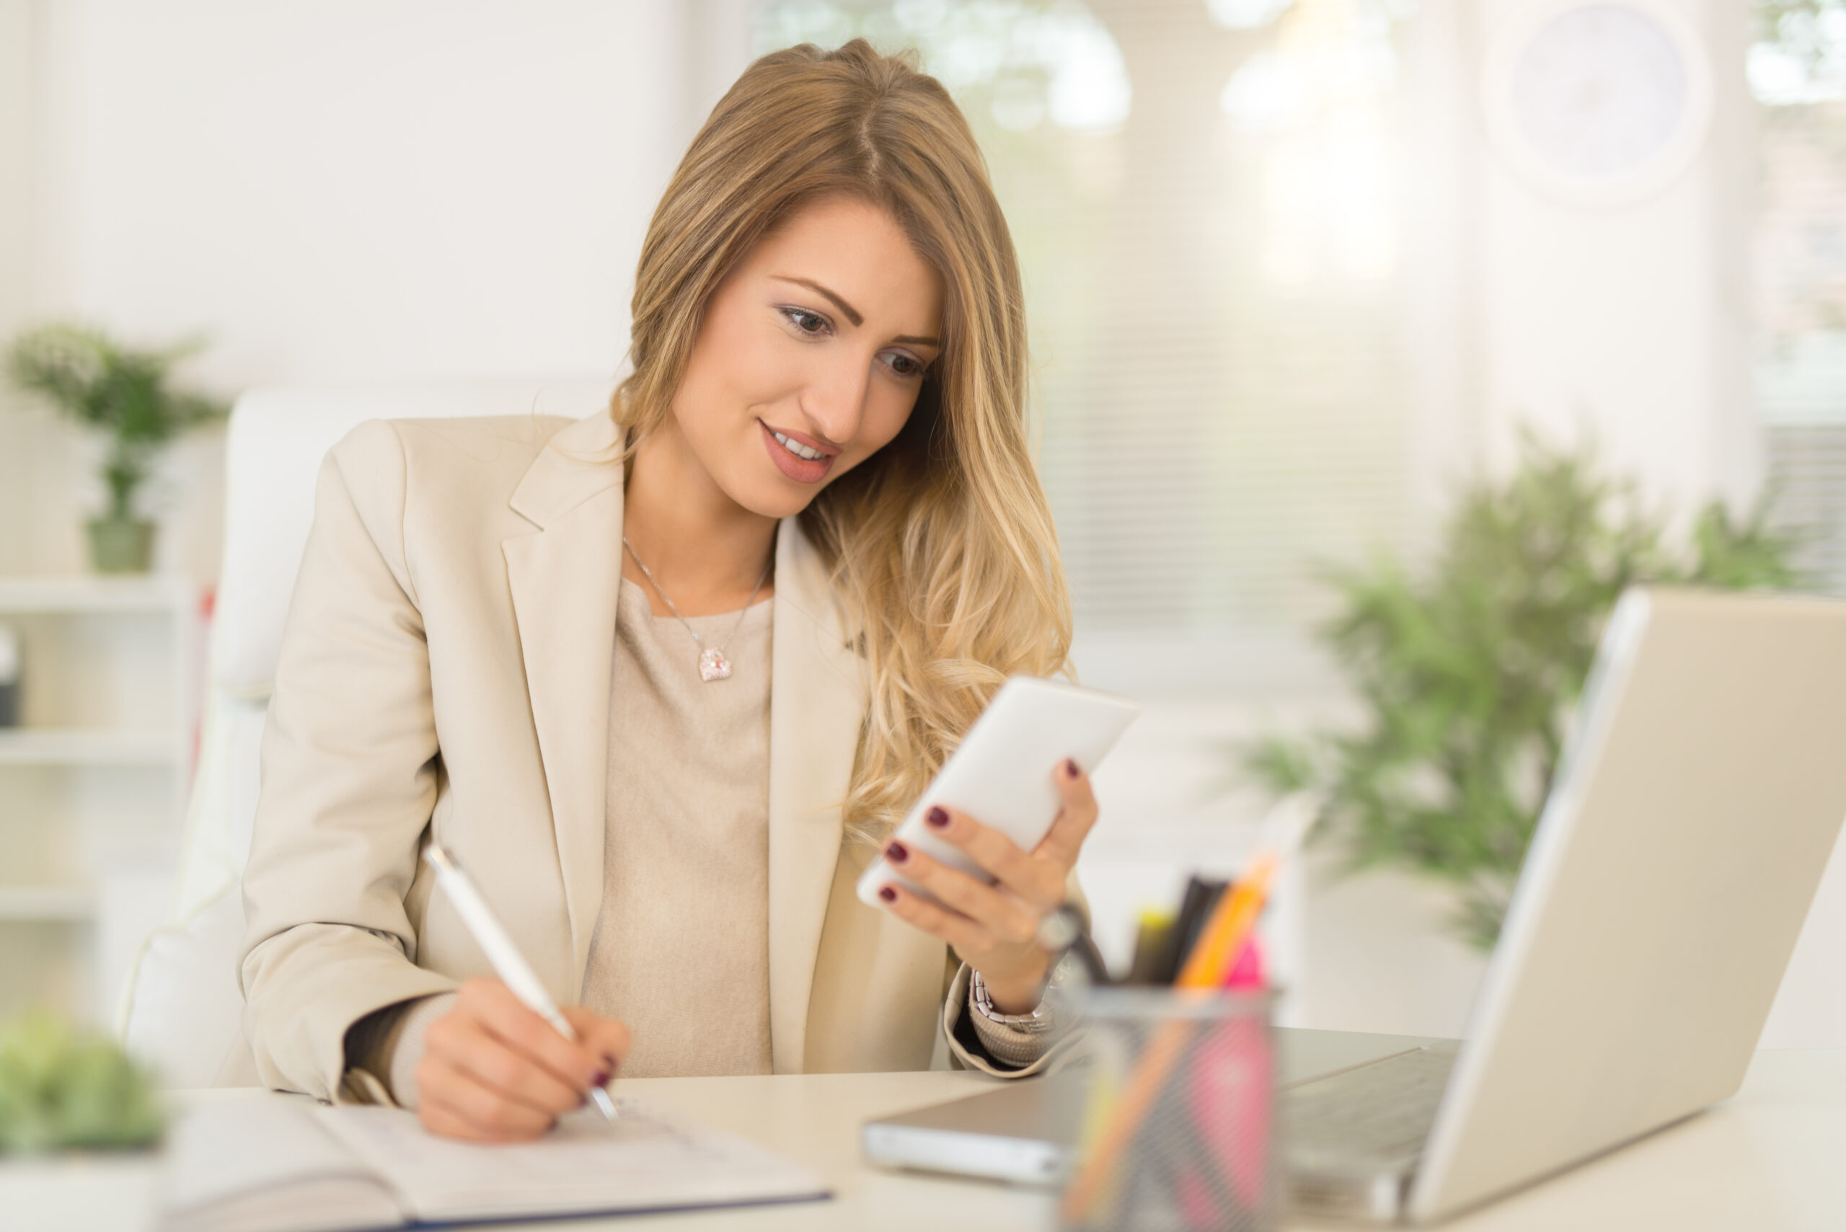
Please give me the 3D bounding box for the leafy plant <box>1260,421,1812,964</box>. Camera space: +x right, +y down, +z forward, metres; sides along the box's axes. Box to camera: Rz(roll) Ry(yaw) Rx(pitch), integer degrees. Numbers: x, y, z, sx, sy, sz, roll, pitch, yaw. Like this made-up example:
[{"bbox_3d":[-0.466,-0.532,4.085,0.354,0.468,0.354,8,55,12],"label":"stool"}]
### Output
[{"bbox_3d":[0.711,0.399,2.942,0.640,1.199,0.620,-1,-1,0],"label":"leafy plant"}]

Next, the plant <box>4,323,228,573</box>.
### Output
[{"bbox_3d":[-1.072,-0.218,3.406,0.285,0.326,0.270,-1,-1,0],"label":"plant"}]

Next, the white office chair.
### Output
[{"bbox_3d":[-0.171,0.414,1.412,0.610,1.139,0.660,-1,-1,-2],"label":"white office chair"}]

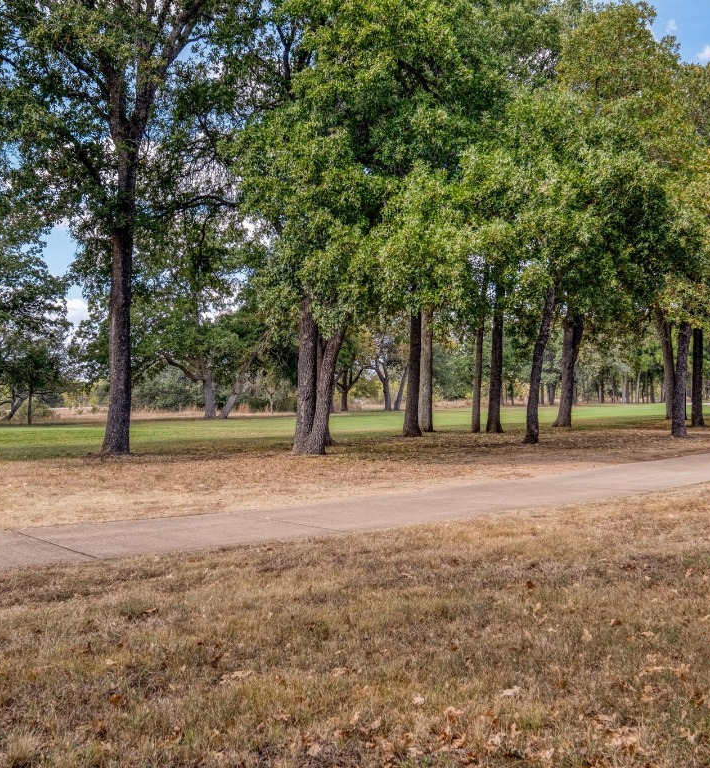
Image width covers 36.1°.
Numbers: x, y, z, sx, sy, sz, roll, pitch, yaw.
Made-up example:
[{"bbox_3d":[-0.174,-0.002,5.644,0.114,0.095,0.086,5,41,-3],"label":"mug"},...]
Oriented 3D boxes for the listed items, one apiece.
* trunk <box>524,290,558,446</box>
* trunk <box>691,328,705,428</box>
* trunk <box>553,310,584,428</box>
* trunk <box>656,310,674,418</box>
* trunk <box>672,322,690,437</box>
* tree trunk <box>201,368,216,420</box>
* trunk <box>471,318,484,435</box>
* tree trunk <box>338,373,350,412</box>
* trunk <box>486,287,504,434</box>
[{"bbox_3d":[4.924,-0.491,28.876,0.902,4.194,0.500,0,0,0],"label":"trunk"},{"bbox_3d":[12.857,-0.225,40.720,0.487,3.706,0.480,0,0,0],"label":"trunk"},{"bbox_3d":[7.859,-0.534,40.044,1.104,4.343,0.600,0,0,0],"label":"trunk"},{"bbox_3d":[13.172,-0.830,46.300,0.705,4.596,0.620,0,0,0],"label":"trunk"},{"bbox_3d":[9.725,-0.125,32.504,0.538,3.424,0.460,0,0,0],"label":"trunk"},{"bbox_3d":[-6.776,0.458,50.320,0.601,2.350,0.600,0,0,0],"label":"tree trunk"},{"bbox_3d":[4.105,-0.251,36.450,0.385,3.753,0.380,0,0,0],"label":"trunk"},{"bbox_3d":[-0.603,0.445,57.000,0.578,2.096,0.509,0,0,0],"label":"tree trunk"},{"bbox_3d":[4.495,-0.757,35.056,0.580,4.769,0.480,0,0,0],"label":"trunk"}]

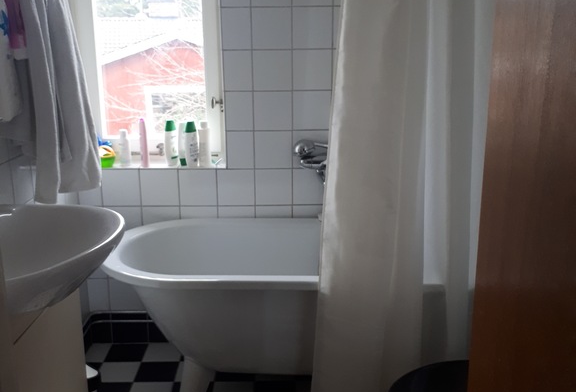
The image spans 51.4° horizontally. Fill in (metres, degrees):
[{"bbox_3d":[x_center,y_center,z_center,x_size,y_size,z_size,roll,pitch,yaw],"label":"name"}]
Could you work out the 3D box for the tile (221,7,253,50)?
[{"bbox_3d":[-0.188,-0.618,2.217,0.105,0.148,0.010,0,15,0],"label":"tile"}]

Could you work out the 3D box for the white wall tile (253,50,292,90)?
[{"bbox_3d":[-0.058,-0.481,2.293,0.150,0.150,0.008,0,14,-1],"label":"white wall tile"}]

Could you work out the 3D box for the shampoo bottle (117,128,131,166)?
[{"bbox_3d":[-0.659,-0.195,2.423,0.048,0.146,0.035,0,13,0],"label":"shampoo bottle"}]

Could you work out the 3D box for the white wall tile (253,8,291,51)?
[{"bbox_3d":[-0.059,-0.630,2.256,0.150,0.150,0.008,0,14,-1],"label":"white wall tile"}]

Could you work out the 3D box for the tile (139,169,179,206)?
[{"bbox_3d":[-0.514,-0.032,2.398,0.150,0.150,0.008,0,14,-1],"label":"tile"}]

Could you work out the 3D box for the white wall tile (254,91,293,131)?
[{"bbox_3d":[-0.058,-0.333,2.331,0.150,0.150,0.008,0,14,-1],"label":"white wall tile"}]

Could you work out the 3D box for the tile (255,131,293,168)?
[{"bbox_3d":[-0.056,-0.181,2.345,0.149,0.149,0.010,0,13,0],"label":"tile"}]

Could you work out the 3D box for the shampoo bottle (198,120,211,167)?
[{"bbox_3d":[-0.333,-0.206,2.392,0.046,0.177,0.040,0,13,0],"label":"shampoo bottle"}]

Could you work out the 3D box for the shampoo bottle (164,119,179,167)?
[{"bbox_3d":[-0.469,-0.210,2.395,0.042,0.181,0.066,9,18,33],"label":"shampoo bottle"}]

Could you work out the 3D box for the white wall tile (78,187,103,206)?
[{"bbox_3d":[-0.780,-0.032,2.374,0.086,0.149,0.010,0,13,0],"label":"white wall tile"}]

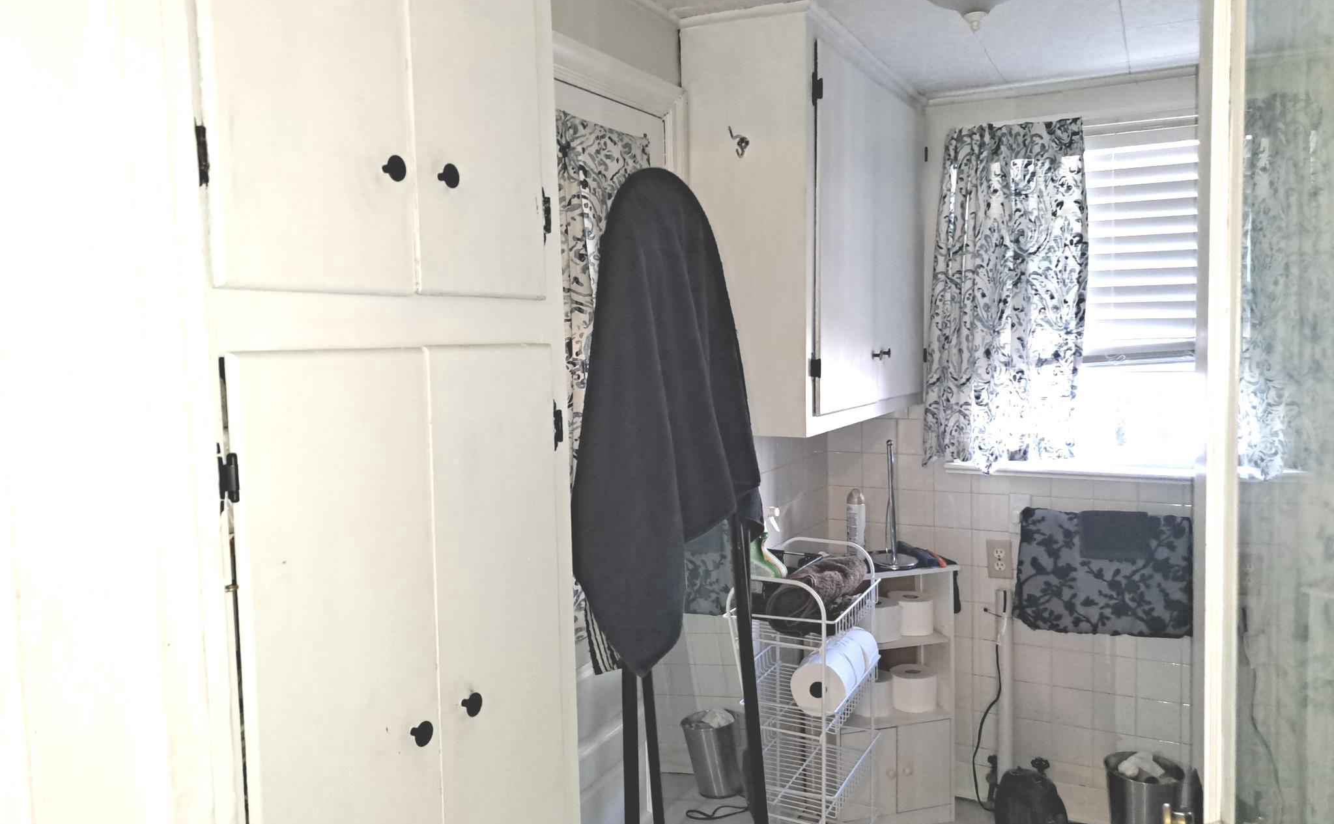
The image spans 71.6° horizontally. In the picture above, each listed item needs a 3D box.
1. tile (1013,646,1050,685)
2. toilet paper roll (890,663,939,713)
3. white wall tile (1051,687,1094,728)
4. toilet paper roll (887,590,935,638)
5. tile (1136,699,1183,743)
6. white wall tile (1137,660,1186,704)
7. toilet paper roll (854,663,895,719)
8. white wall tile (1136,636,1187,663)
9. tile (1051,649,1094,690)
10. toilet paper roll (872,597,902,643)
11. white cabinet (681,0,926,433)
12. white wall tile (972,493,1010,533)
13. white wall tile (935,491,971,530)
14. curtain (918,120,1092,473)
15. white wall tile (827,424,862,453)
[{"bbox_3d":[1.059,0.734,2.691,0.108,0.108,0.010,1,4,29],"label":"tile"},{"bbox_3d":[0.732,0.817,2.736,0.131,0.099,0.131,-1,4,0],"label":"toilet paper roll"},{"bbox_3d":[1.158,0.844,2.646,0.108,0.108,0.010,1,4,29],"label":"white wall tile"},{"bbox_3d":[0.722,0.596,2.736,0.130,0.100,0.130,-1,4,0],"label":"toilet paper roll"},{"bbox_3d":[1.351,0.848,2.543,0.108,0.108,0.009,1,4,28],"label":"tile"},{"bbox_3d":[1.349,0.739,2.536,0.108,0.108,0.009,1,4,28],"label":"white wall tile"},{"bbox_3d":[0.598,0.817,2.689,0.122,0.101,0.122,-1,4,0],"label":"toilet paper roll"},{"bbox_3d":[1.345,0.628,2.526,0.108,0.108,0.010,1,4,29],"label":"white wall tile"},{"bbox_3d":[1.155,0.735,2.638,0.108,0.108,0.010,1,4,29],"label":"tile"},{"bbox_3d":[0.607,0.595,2.657,0.125,0.101,0.125,-1,4,0],"label":"toilet paper roll"},{"bbox_3d":[0.398,-0.416,2.356,0.298,0.862,1.045,1,4,28],"label":"white cabinet"},{"bbox_3d":[0.953,0.296,2.712,0.108,0.108,0.009,1,4,28],"label":"white wall tile"},{"bbox_3d":[0.856,0.294,2.766,0.108,0.108,0.010,1,4,29],"label":"white wall tile"},{"bbox_3d":[0.943,-0.321,2.606,0.446,0.978,0.080,1,4,29],"label":"curtain"},{"bbox_3d":[0.561,0.073,2.908,0.108,0.108,0.010,1,4,29],"label":"white wall tile"}]

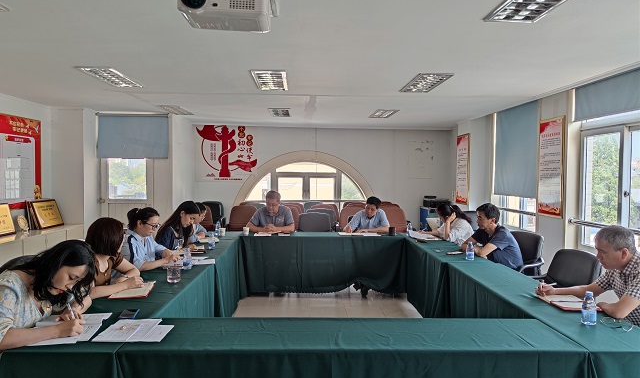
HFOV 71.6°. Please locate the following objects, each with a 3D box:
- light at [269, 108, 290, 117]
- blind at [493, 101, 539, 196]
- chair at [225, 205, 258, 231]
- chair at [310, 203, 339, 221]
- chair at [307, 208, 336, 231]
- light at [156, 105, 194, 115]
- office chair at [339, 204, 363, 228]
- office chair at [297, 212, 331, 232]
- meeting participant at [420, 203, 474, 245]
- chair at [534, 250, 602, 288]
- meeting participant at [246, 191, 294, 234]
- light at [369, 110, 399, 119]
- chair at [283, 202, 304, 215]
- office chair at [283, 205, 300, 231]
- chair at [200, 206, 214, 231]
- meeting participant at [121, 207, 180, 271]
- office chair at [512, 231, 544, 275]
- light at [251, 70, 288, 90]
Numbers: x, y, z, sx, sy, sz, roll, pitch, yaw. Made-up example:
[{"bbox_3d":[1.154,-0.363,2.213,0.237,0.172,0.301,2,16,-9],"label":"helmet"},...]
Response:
[{"bbox_3d":[-0.625,-1.242,7.139,0.330,0.080,0.970,1,2,-2],"label":"light"},{"bbox_3d":[2.984,-0.559,6.792,0.050,1.370,1.330,1,2,-2],"label":"blind"},{"bbox_3d":[-1.173,0.758,6.638,0.570,0.980,0.600,1,2,-2],"label":"chair"},{"bbox_3d":[0.088,0.756,7.137,0.560,0.980,0.600,1,2,-2],"label":"chair"},{"bbox_3d":[0.019,0.783,6.585,0.550,0.960,0.580,1,2,-2],"label":"chair"},{"bbox_3d":[-2.256,-1.253,6.975,0.330,0.080,0.970,1,2,-2],"label":"light"},{"bbox_3d":[0.571,0.770,6.933,0.580,1.000,0.640,1,2,-2],"label":"office chair"},{"bbox_3d":[-0.069,0.828,6.029,0.580,0.960,0.600,1,2,-2],"label":"office chair"},{"bbox_3d":[1.540,0.756,5.279,0.730,1.180,0.520,0,2,-6],"label":"meeting participant"},{"bbox_3d":[1.717,0.941,3.208,0.600,0.940,0.580,-1,2,-40],"label":"chair"},{"bbox_3d":[-0.624,0.656,5.655,0.600,1.260,0.800,1,2,-2],"label":"meeting participant"},{"bbox_3d":[1.304,-1.537,9.031,0.417,0.080,1.200,1,2,-2],"label":"light"},{"bbox_3d":[-0.521,0.759,7.514,0.580,1.000,0.620,1,2,-2],"label":"chair"},{"bbox_3d":[-0.540,0.761,6.763,0.560,0.980,0.600,1,2,-2],"label":"office chair"},{"bbox_3d":[-1.859,0.772,6.619,0.580,1.000,0.620,1,2,-2],"label":"chair"},{"bbox_3d":[-1.373,0.757,3.482,0.700,1.230,0.500,1,2,3],"label":"meeting participant"},{"bbox_3d":[1.693,0.892,4.195,0.600,0.950,0.580,1,2,-6],"label":"office chair"},{"bbox_3d":[-0.543,-1.260,5.077,0.350,0.080,1.030,1,2,-2],"label":"light"}]

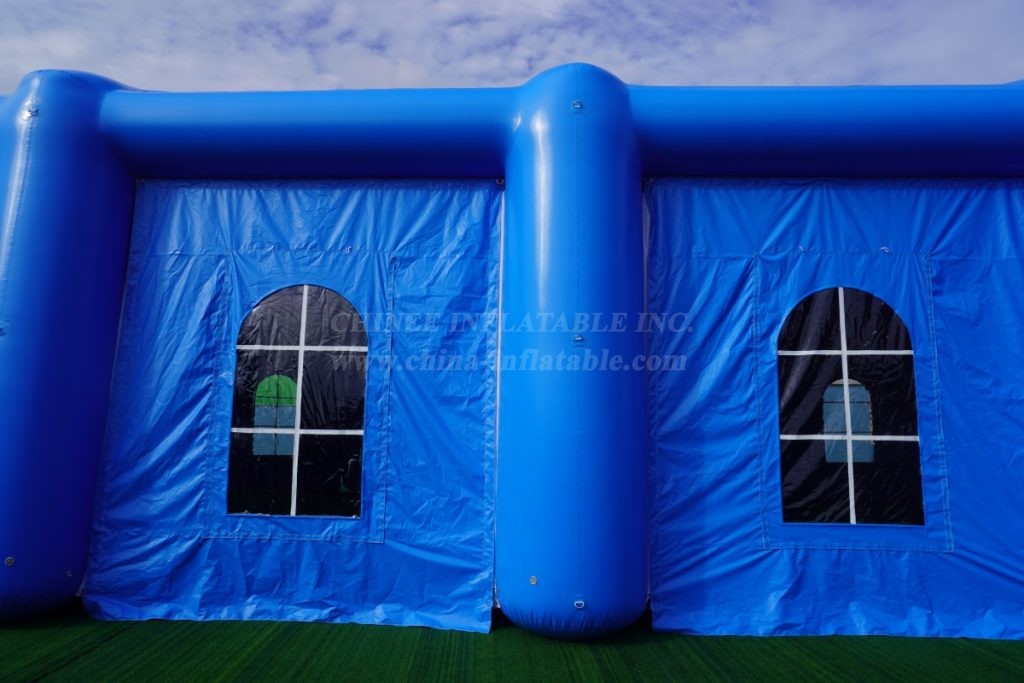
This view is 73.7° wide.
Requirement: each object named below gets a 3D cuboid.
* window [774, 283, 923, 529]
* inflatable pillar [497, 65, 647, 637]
[{"bbox_3d":[2.372,0.439,4.819,0.959,1.663,0.040,0,-7,2],"label":"window"},{"bbox_3d":[0.444,-0.018,5.009,1.040,4.163,1.040,1,-8,2],"label":"inflatable pillar"}]

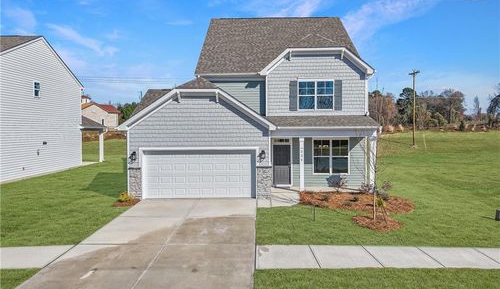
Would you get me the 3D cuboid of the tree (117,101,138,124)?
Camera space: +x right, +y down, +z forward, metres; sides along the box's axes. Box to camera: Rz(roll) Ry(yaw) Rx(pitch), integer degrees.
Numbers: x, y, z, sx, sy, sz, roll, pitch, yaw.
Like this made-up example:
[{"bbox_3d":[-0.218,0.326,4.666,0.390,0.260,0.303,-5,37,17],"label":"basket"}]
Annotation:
[{"bbox_3d":[-29.298,-6.987,85.000,6.500,7.600,6.500,0,2,1],"label":"tree"}]

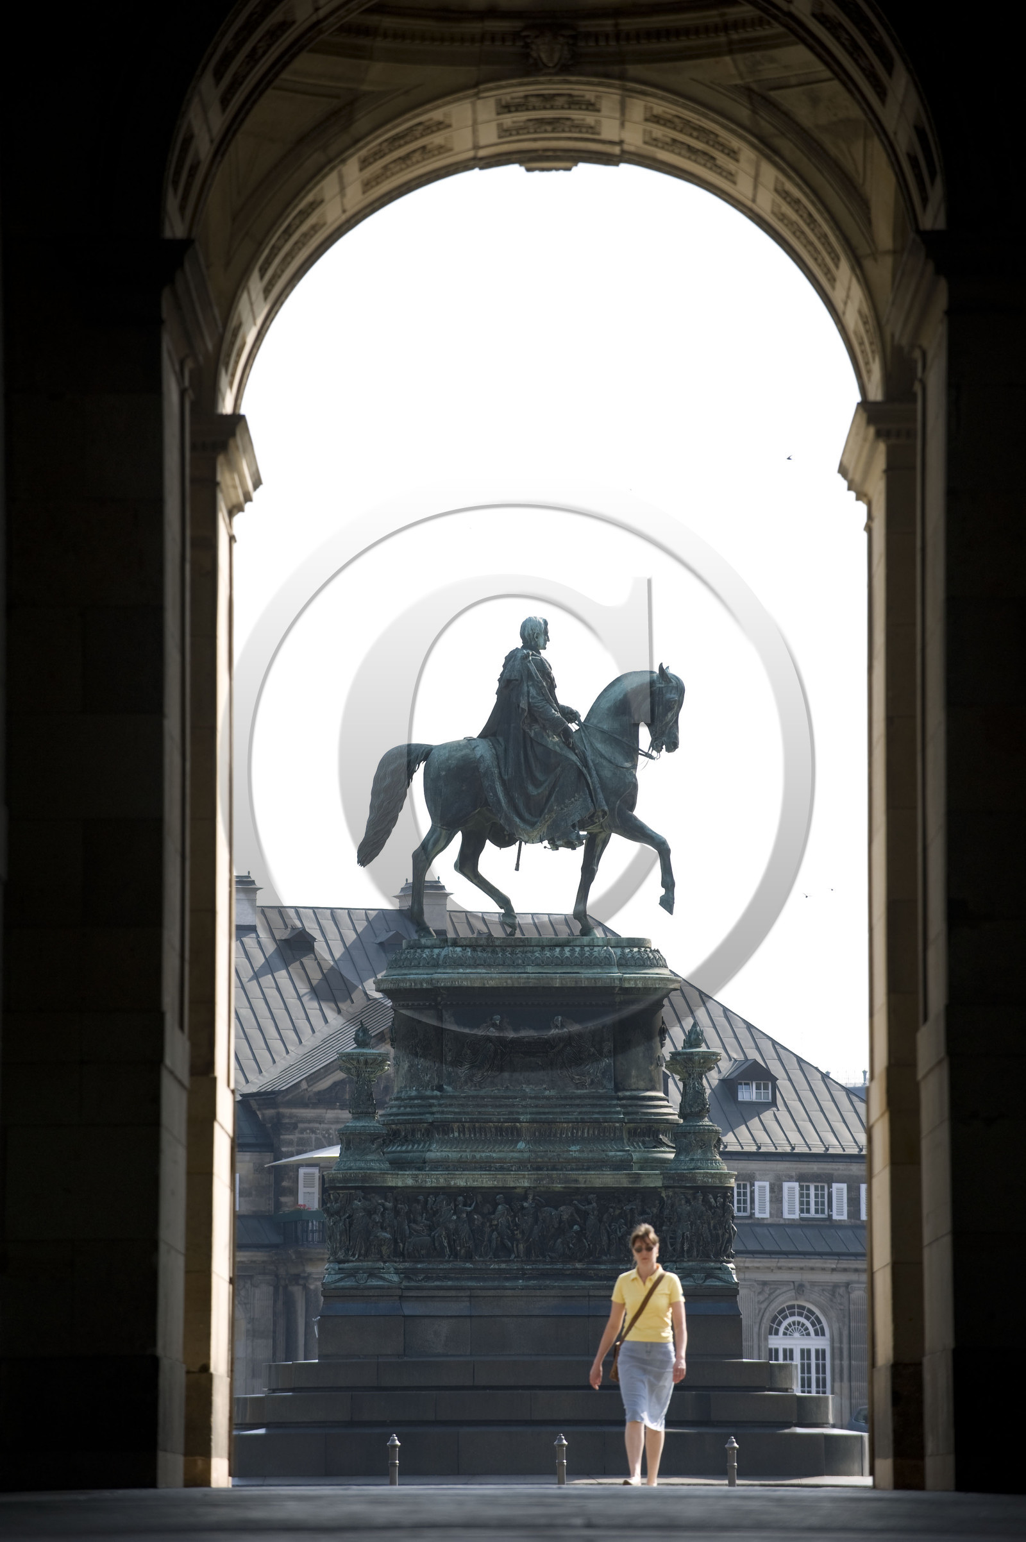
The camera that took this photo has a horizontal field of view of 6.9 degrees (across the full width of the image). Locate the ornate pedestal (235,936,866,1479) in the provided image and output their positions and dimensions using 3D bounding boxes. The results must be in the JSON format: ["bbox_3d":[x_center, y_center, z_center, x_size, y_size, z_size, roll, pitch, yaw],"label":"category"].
[{"bbox_3d":[0.285,7.146,139.700,10.990,8.870,8.600,0,-5,0],"label":"ornate pedestal"}]

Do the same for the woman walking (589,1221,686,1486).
[{"bbox_3d":[0.790,3.689,54.000,0.600,1.670,0.470,0,-5,3],"label":"woman walking"}]

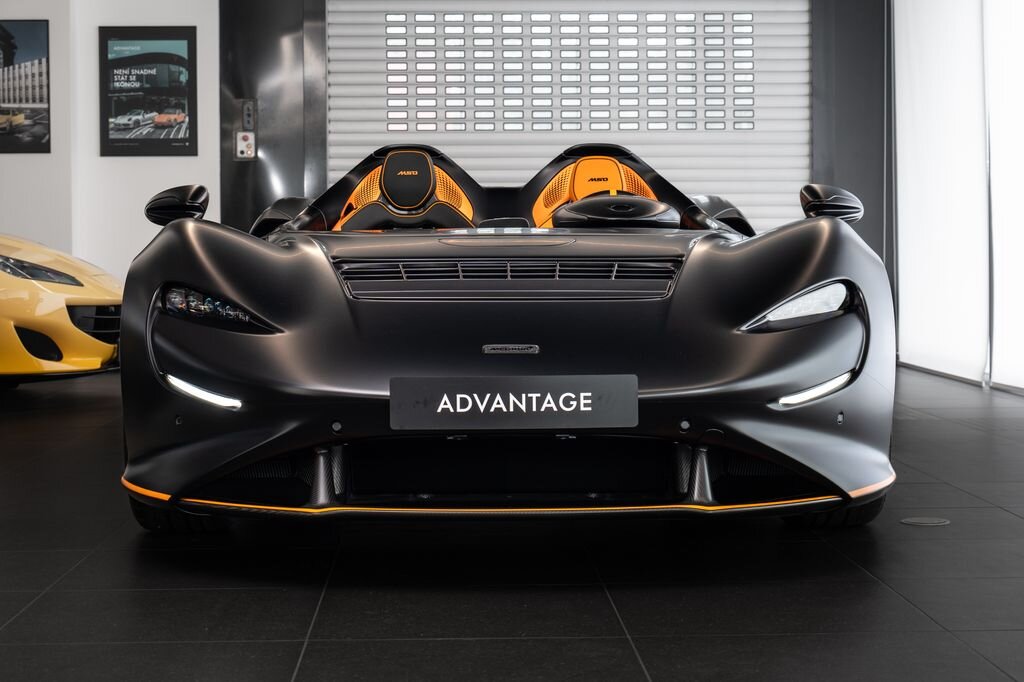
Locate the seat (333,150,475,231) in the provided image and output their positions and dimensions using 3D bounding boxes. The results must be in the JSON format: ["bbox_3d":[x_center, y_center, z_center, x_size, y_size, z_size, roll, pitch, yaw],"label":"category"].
[{"bbox_3d":[-0.339,-0.204,5.490,0.510,0.820,0.680,0,3,-1],"label":"seat"}]

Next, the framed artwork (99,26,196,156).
[{"bbox_3d":[-2.216,-1.518,10.380,0.600,0.795,0.030,0,3,-2],"label":"framed artwork"}]

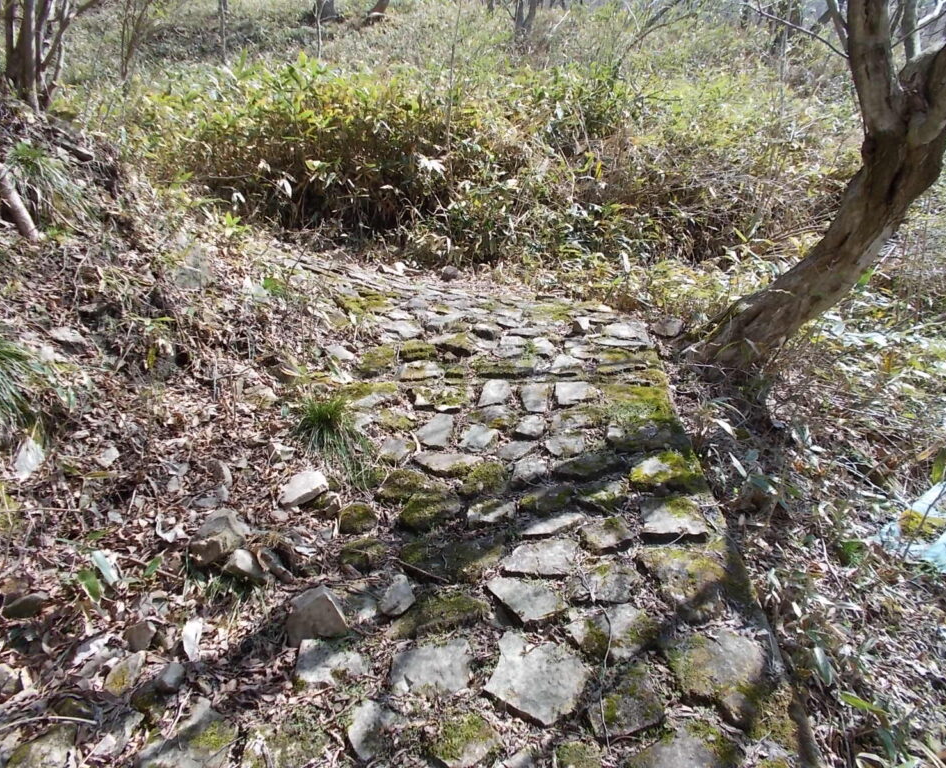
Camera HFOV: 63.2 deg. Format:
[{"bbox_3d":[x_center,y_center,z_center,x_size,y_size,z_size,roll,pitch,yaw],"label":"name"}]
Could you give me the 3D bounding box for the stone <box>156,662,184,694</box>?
[{"bbox_3d":[-0.758,0.738,1.929,0.070,0.050,0.060,-4,19,-13],"label":"stone"}]

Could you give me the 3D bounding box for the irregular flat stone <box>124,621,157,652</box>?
[{"bbox_3d":[-0.894,0.679,2.071,0.080,0.060,0.060,-6,19,-18],"label":"irregular flat stone"}]

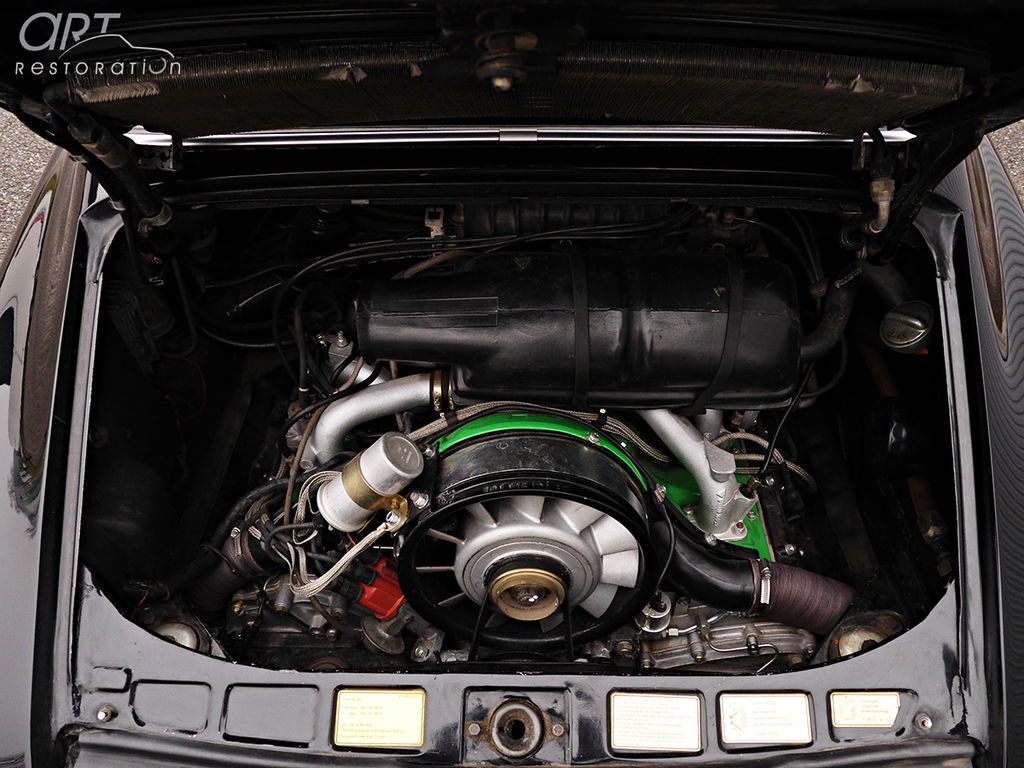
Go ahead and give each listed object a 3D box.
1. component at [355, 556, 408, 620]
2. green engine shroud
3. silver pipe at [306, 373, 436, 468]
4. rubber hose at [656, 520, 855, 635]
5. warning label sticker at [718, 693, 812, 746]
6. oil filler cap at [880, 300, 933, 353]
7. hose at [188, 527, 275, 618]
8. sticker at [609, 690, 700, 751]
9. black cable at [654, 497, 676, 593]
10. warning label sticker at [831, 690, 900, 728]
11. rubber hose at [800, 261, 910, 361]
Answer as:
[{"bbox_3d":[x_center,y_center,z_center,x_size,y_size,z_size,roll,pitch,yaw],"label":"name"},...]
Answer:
[{"bbox_3d":[-0.150,0.237,0.955,0.062,0.068,0.062,0,39,0],"label":"component"},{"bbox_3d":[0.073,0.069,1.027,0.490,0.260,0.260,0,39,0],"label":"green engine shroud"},{"bbox_3d":[-0.178,0.048,1.013,0.165,0.140,0.100,0,39,0],"label":"silver pipe"},{"bbox_3d":[0.288,0.223,0.981,0.235,0.145,0.115,0,39,0],"label":"rubber hose"},{"bbox_3d":[0.248,0.327,0.810,0.086,0.002,0.045,0,75,0],"label":"warning label sticker"},{"bbox_3d":[0.476,-0.068,1.000,0.064,0.030,0.064,-34,26,25],"label":"oil filler cap"},{"bbox_3d":[-0.333,0.225,0.986,0.095,0.110,0.090,0,39,0],"label":"hose"},{"bbox_3d":[0.141,0.331,0.810,0.087,0.002,0.051,0,75,0],"label":"sticker"},{"bbox_3d":[0.173,0.180,0.933,0.027,0.100,0.060,0,39,0],"label":"black cable"},{"bbox_3d":[0.348,0.320,0.812,0.067,0.002,0.032,0,75,0],"label":"warning label sticker"},{"bbox_3d":[0.420,-0.093,1.032,0.135,0.100,0.105,0,39,0],"label":"rubber hose"}]

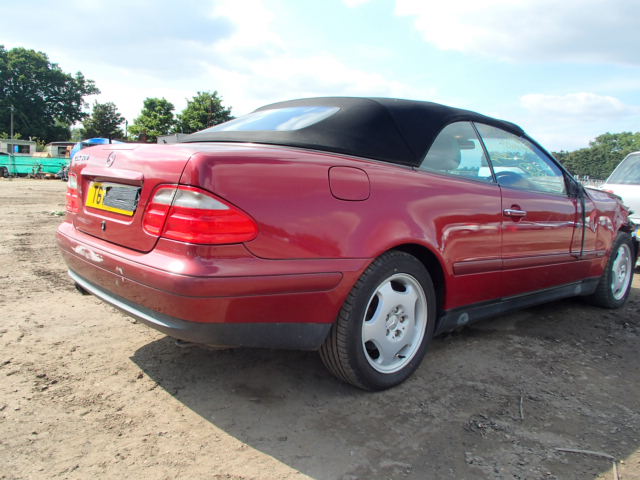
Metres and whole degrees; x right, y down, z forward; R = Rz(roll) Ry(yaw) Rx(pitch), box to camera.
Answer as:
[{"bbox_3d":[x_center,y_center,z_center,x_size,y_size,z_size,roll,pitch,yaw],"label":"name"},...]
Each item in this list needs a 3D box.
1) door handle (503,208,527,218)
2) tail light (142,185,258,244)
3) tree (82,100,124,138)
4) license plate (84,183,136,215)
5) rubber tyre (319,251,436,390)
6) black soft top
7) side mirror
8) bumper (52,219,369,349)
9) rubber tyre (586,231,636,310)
[{"bbox_3d":[1.030,-0.141,2.754,0.235,0.042,0.045,-3,9,-42],"label":"door handle"},{"bbox_3d":[-0.428,-0.099,1.773,0.215,0.175,0.475,-3,9,-42],"label":"tail light"},{"bbox_3d":[-23.216,-10.779,55.468,4.462,8.149,4.462,-3,9,-42],"label":"tree"},{"bbox_3d":[-0.868,-0.175,2.146,0.015,0.111,0.520,15,-3,-43],"label":"license plate"},{"bbox_3d":[0.265,0.342,2.259,0.616,0.616,0.220,-3,9,-42],"label":"rubber tyre"},{"bbox_3d":[0.177,-0.621,3.030,1.940,0.425,1.400,-3,9,-42],"label":"black soft top"},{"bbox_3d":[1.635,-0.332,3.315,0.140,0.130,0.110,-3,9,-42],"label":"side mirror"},{"bbox_3d":[-0.700,0.124,2.349,0.770,0.410,1.700,-3,9,-42],"label":"bumper"},{"bbox_3d":[2.263,0.240,4.056,0.616,0.616,0.215,-3,9,-42],"label":"rubber tyre"}]

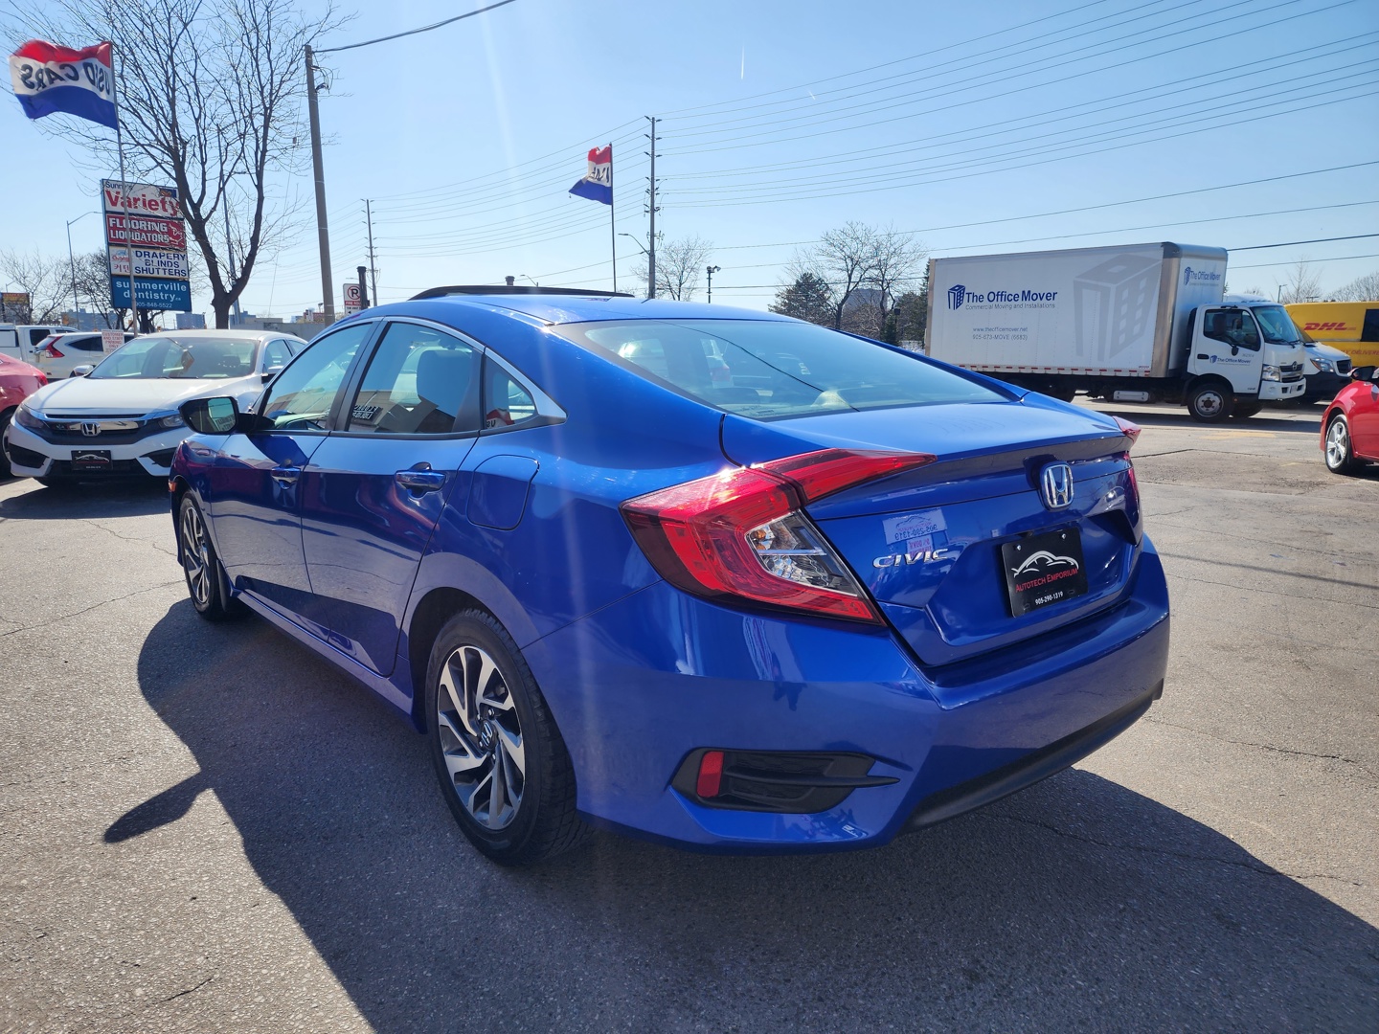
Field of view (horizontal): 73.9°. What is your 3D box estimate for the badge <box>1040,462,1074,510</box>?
[{"bbox_3d":[0.760,-0.064,1.896,0.105,0.088,0.022,-9,2,-39],"label":"badge"}]

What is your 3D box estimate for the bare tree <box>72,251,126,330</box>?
[{"bbox_3d":[-30.127,-10.525,48.482,4.600,6.819,4.400,-6,11,-31],"label":"bare tree"}]

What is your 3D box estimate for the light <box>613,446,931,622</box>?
[{"bbox_3d":[0.170,0.025,1.691,0.430,0.285,0.450,-8,13,-40],"label":"light"}]

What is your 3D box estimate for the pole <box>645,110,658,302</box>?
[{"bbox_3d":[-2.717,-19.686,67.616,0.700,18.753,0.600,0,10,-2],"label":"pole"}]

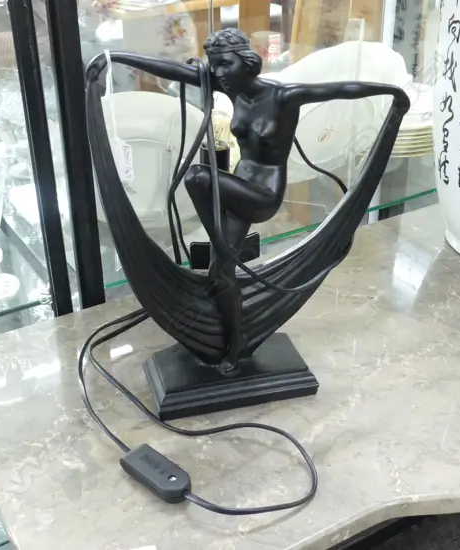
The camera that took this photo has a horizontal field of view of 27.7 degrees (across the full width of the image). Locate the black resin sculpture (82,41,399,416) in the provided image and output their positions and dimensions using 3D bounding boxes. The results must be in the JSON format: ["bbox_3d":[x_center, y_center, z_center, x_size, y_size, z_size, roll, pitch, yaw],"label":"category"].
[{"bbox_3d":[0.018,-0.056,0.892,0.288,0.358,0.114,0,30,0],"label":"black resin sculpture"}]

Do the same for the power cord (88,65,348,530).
[{"bbox_3d":[-0.021,-0.026,0.885,0.294,0.364,0.329,0,30,0],"label":"power cord"}]

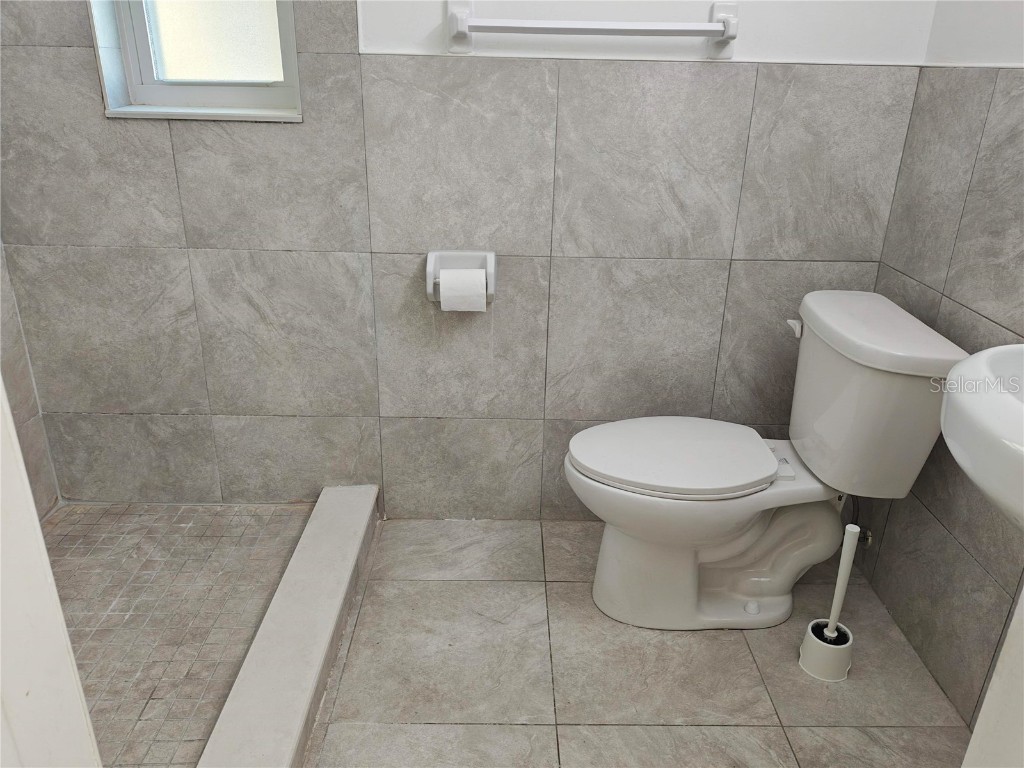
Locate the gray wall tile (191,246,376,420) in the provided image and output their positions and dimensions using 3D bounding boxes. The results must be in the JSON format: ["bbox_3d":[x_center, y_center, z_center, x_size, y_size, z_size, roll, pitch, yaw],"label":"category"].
[{"bbox_3d":[-0.586,-0.124,1.945,0.455,0.455,0.012,1,23,-1],"label":"gray wall tile"}]

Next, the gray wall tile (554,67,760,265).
[{"bbox_3d":[0.330,-0.526,1.771,0.452,0.451,0.012,1,23,-1],"label":"gray wall tile"}]

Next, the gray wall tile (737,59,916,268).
[{"bbox_3d":[0.744,-0.520,1.778,0.375,0.451,0.012,1,23,-1],"label":"gray wall tile"}]

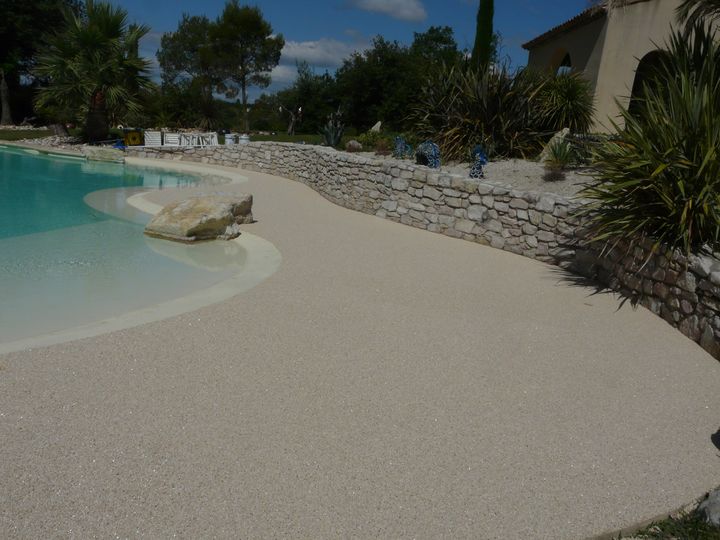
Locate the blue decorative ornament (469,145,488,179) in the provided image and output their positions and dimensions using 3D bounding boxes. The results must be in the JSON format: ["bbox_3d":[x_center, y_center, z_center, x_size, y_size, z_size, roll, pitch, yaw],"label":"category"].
[{"bbox_3d":[1.555,-1.423,7.640,0.260,0.447,0.260,8,17,29],"label":"blue decorative ornament"}]

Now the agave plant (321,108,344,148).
[{"bbox_3d":[-0.539,-2.895,11.854,0.448,0.784,0.460,0,15,0],"label":"agave plant"}]

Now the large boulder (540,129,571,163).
[{"bbox_3d":[3.237,-2.068,9.694,0.533,0.575,0.480,0,15,0],"label":"large boulder"}]

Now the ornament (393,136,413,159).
[{"bbox_3d":[0.712,-2.051,9.750,0.300,0.369,0.260,8,17,29],"label":"ornament"}]

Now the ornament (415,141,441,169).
[{"bbox_3d":[1.008,-1.725,8.698,0.380,0.419,0.420,11,18,35],"label":"ornament"}]

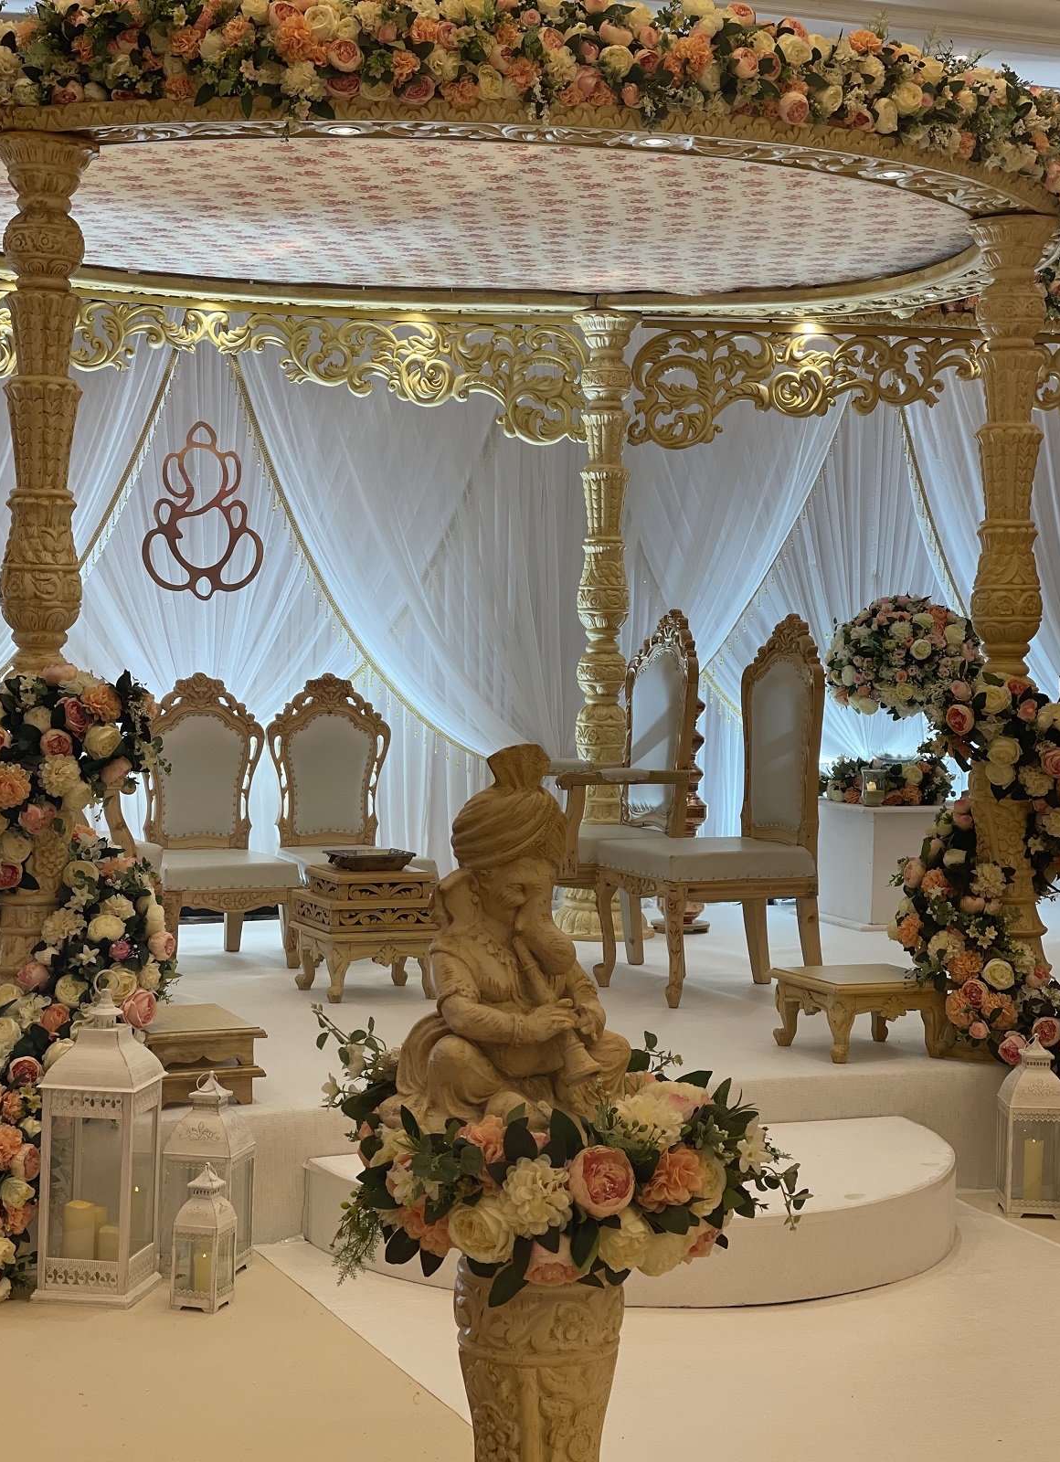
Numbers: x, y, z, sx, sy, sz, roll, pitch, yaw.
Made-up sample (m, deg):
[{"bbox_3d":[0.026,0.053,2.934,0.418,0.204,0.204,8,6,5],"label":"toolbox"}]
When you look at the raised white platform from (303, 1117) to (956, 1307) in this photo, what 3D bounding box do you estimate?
[{"bbox_3d":[0.401,1.248,6.983,1.788,0.212,0.889,-1,3,-22],"label":"raised white platform"}]

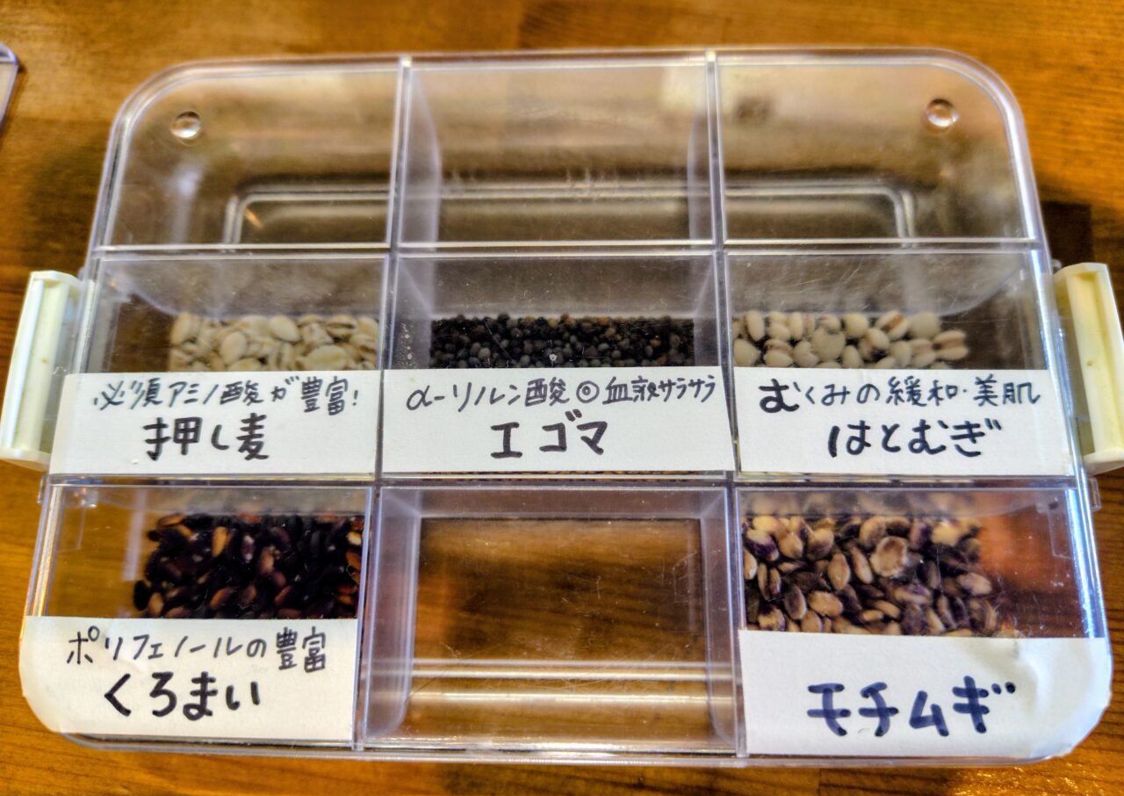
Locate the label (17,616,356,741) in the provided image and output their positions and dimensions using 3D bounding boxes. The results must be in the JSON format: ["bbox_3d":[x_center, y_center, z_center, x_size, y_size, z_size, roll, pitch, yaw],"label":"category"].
[{"bbox_3d":[-0.061,0.045,0.121,0.056,0.003,0.018,0,75,2],"label":"label"}]

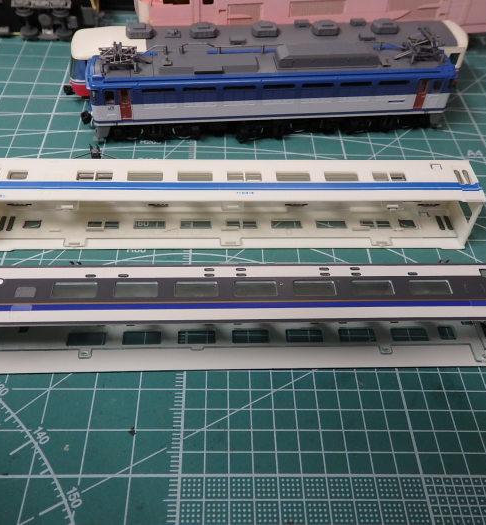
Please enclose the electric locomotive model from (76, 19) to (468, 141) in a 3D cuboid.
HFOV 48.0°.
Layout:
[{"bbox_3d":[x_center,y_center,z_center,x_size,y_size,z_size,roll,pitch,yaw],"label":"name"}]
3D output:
[{"bbox_3d":[0.011,-0.060,0.186,0.125,0.029,0.019,-4,48,-6],"label":"electric locomotive model"}]

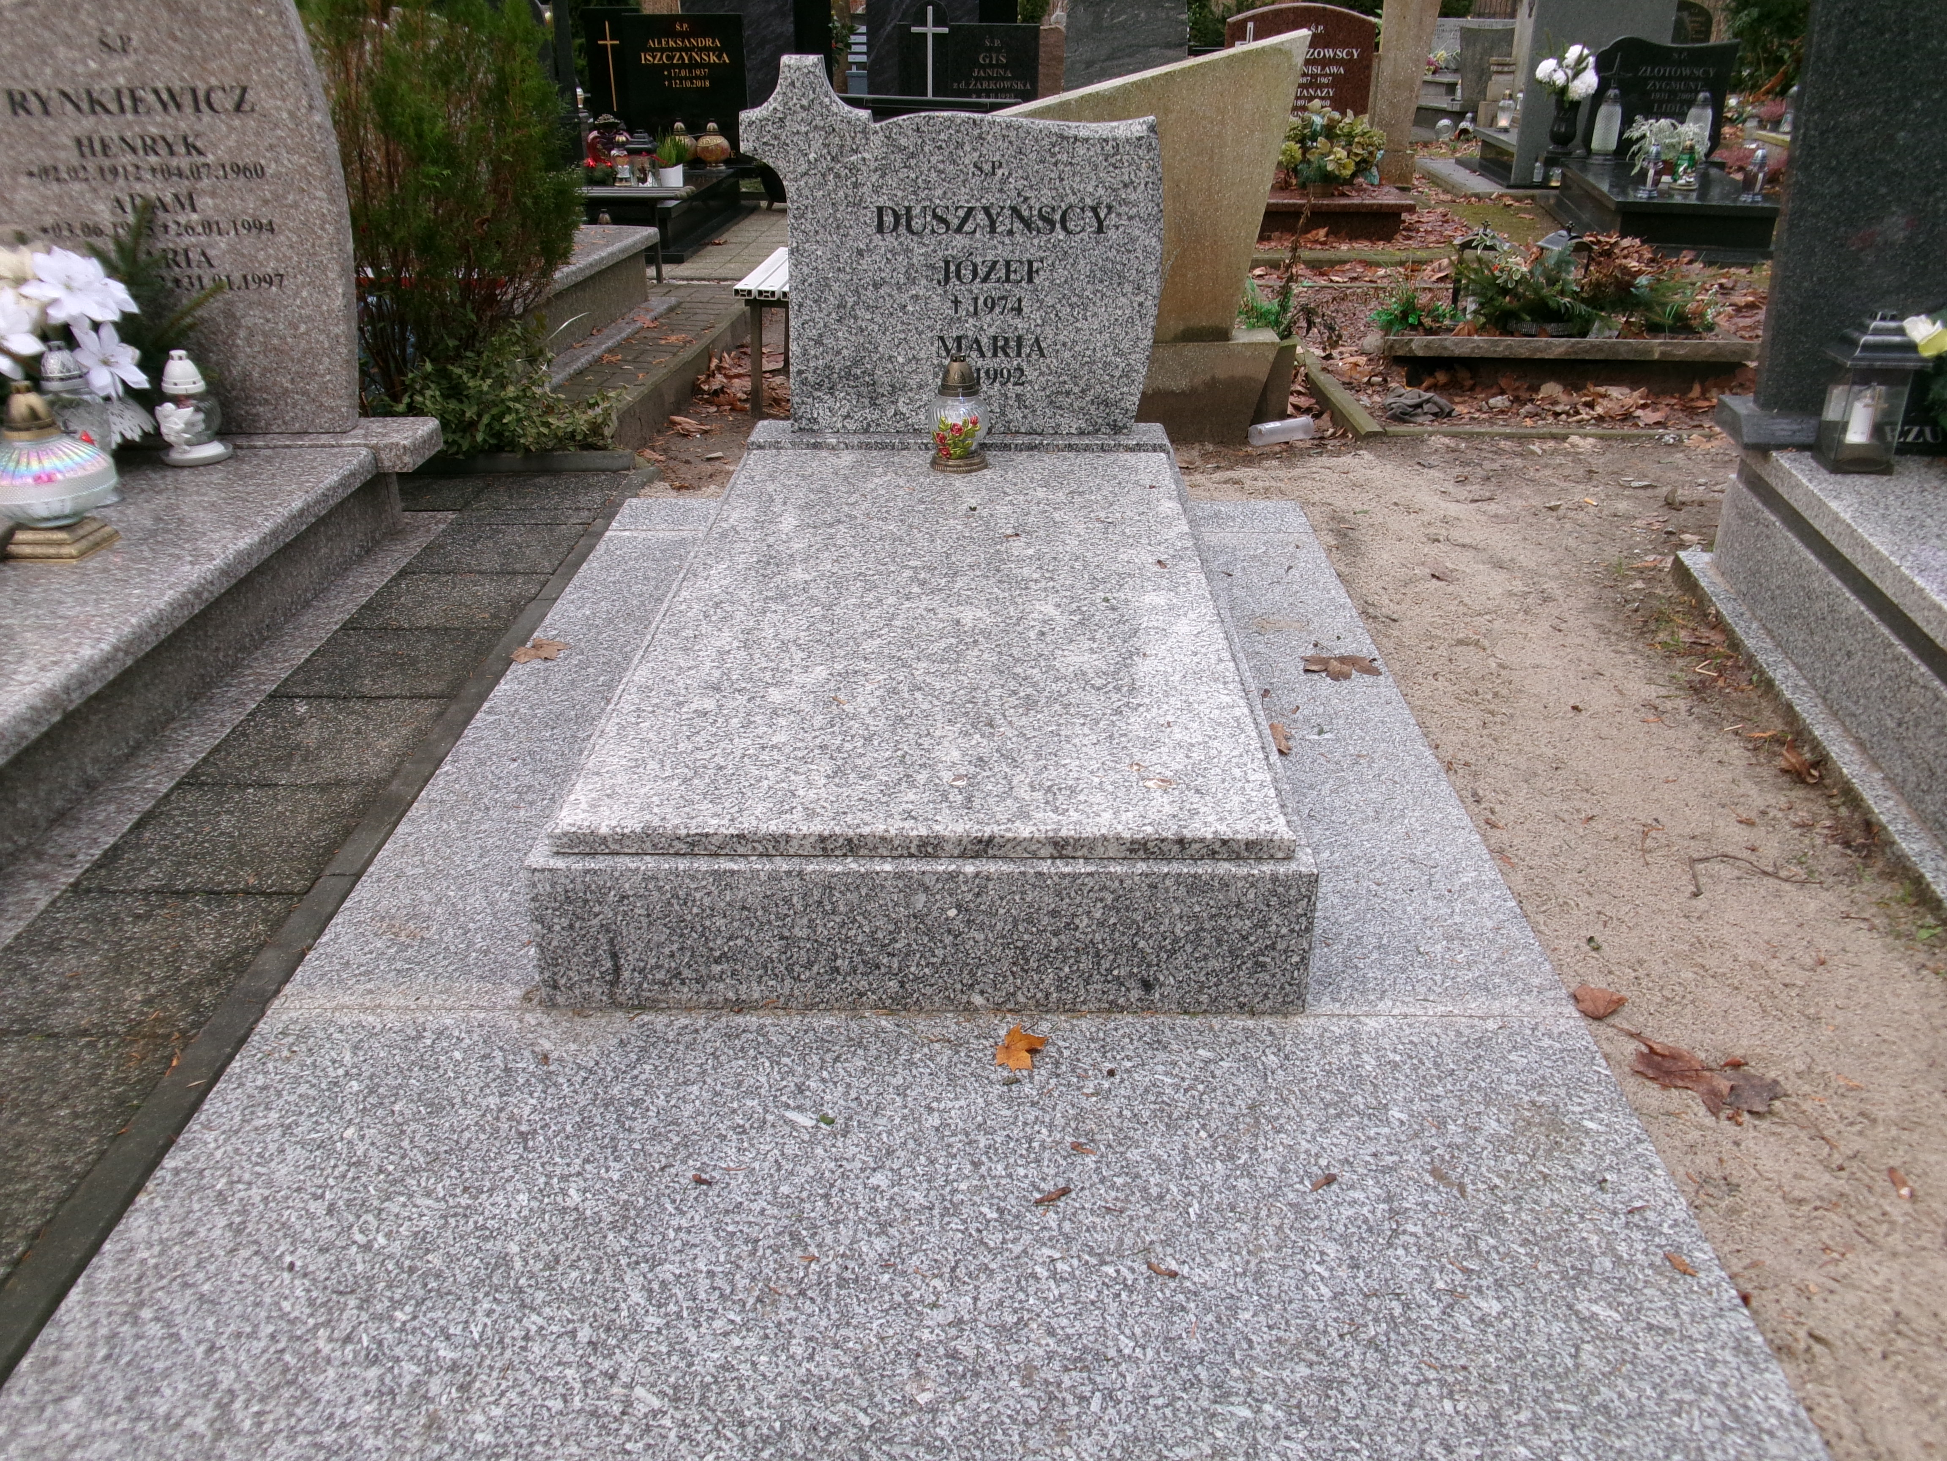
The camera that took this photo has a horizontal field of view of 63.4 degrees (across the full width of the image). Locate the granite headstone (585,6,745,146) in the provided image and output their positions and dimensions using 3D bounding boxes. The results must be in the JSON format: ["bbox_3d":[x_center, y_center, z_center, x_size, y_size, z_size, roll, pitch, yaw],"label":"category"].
[{"bbox_3d":[-1.558,-3.356,8.131,0.800,0.670,0.120,1,26,3],"label":"granite headstone"}]

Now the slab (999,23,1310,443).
[{"bbox_3d":[0.384,-1.361,4.396,0.990,1.070,0.220,0,26,1],"label":"slab"}]

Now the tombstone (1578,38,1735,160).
[{"bbox_3d":[3.451,-3.194,7.950,0.700,0.570,0.080,7,26,15],"label":"tombstone"}]

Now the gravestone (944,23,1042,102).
[{"bbox_3d":[0.097,-3.562,8.400,0.550,0.420,0.080,4,25,9],"label":"gravestone"}]

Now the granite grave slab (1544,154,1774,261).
[{"bbox_3d":[3.541,-2.643,7.942,0.930,0.270,1.780,4,26,8],"label":"granite grave slab"}]

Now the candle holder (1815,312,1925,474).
[{"bbox_3d":[1.589,-0.601,2.790,0.142,0.262,0.142,4,25,8],"label":"candle holder"}]

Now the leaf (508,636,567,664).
[{"bbox_3d":[-0.766,-0.140,2.789,0.100,0.018,0.108,0,25,1],"label":"leaf"}]

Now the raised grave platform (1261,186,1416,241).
[{"bbox_3d":[1.658,-2.571,7.822,0.920,0.210,0.720,0,26,1],"label":"raised grave platform"}]

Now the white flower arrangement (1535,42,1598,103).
[{"bbox_3d":[2.953,-3.275,7.850,0.300,0.280,0.280,7,26,15],"label":"white flower arrangement"}]

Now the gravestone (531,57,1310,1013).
[{"bbox_3d":[-0.051,-0.541,2.720,1.000,1.065,1.957,0,26,1],"label":"gravestone"}]

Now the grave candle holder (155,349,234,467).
[{"bbox_3d":[-1.631,-0.678,3.260,0.145,0.220,0.145,16,30,31],"label":"grave candle holder"}]

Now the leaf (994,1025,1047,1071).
[{"bbox_3d":[0.053,0.349,1.740,0.058,0.016,0.078,0,25,1],"label":"leaf"}]

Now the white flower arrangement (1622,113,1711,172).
[{"bbox_3d":[3.212,-2.721,7.300,0.380,0.250,0.320,7,26,15],"label":"white flower arrangement"}]

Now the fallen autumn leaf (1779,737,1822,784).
[{"bbox_3d":[1.400,0.050,2.673,0.060,0.040,0.085,0,26,1],"label":"fallen autumn leaf"}]

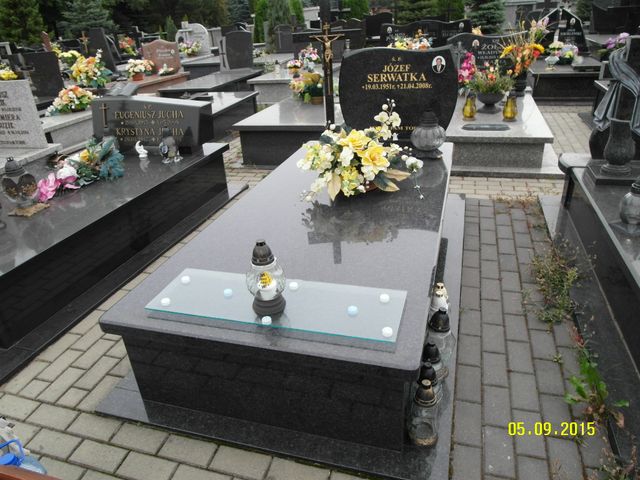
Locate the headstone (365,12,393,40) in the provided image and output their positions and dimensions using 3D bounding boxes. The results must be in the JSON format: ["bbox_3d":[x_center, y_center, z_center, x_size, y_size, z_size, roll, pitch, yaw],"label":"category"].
[{"bbox_3d":[1.686,-6.032,12.568,0.750,0.700,0.130,5,28,17],"label":"headstone"}]

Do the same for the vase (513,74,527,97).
[{"bbox_3d":[2.173,-1.676,4.815,0.135,0.240,0.135,5,28,17],"label":"vase"}]

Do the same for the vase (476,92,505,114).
[{"bbox_3d":[1.756,-1.411,4.570,0.313,0.202,0.313,5,29,17],"label":"vase"}]

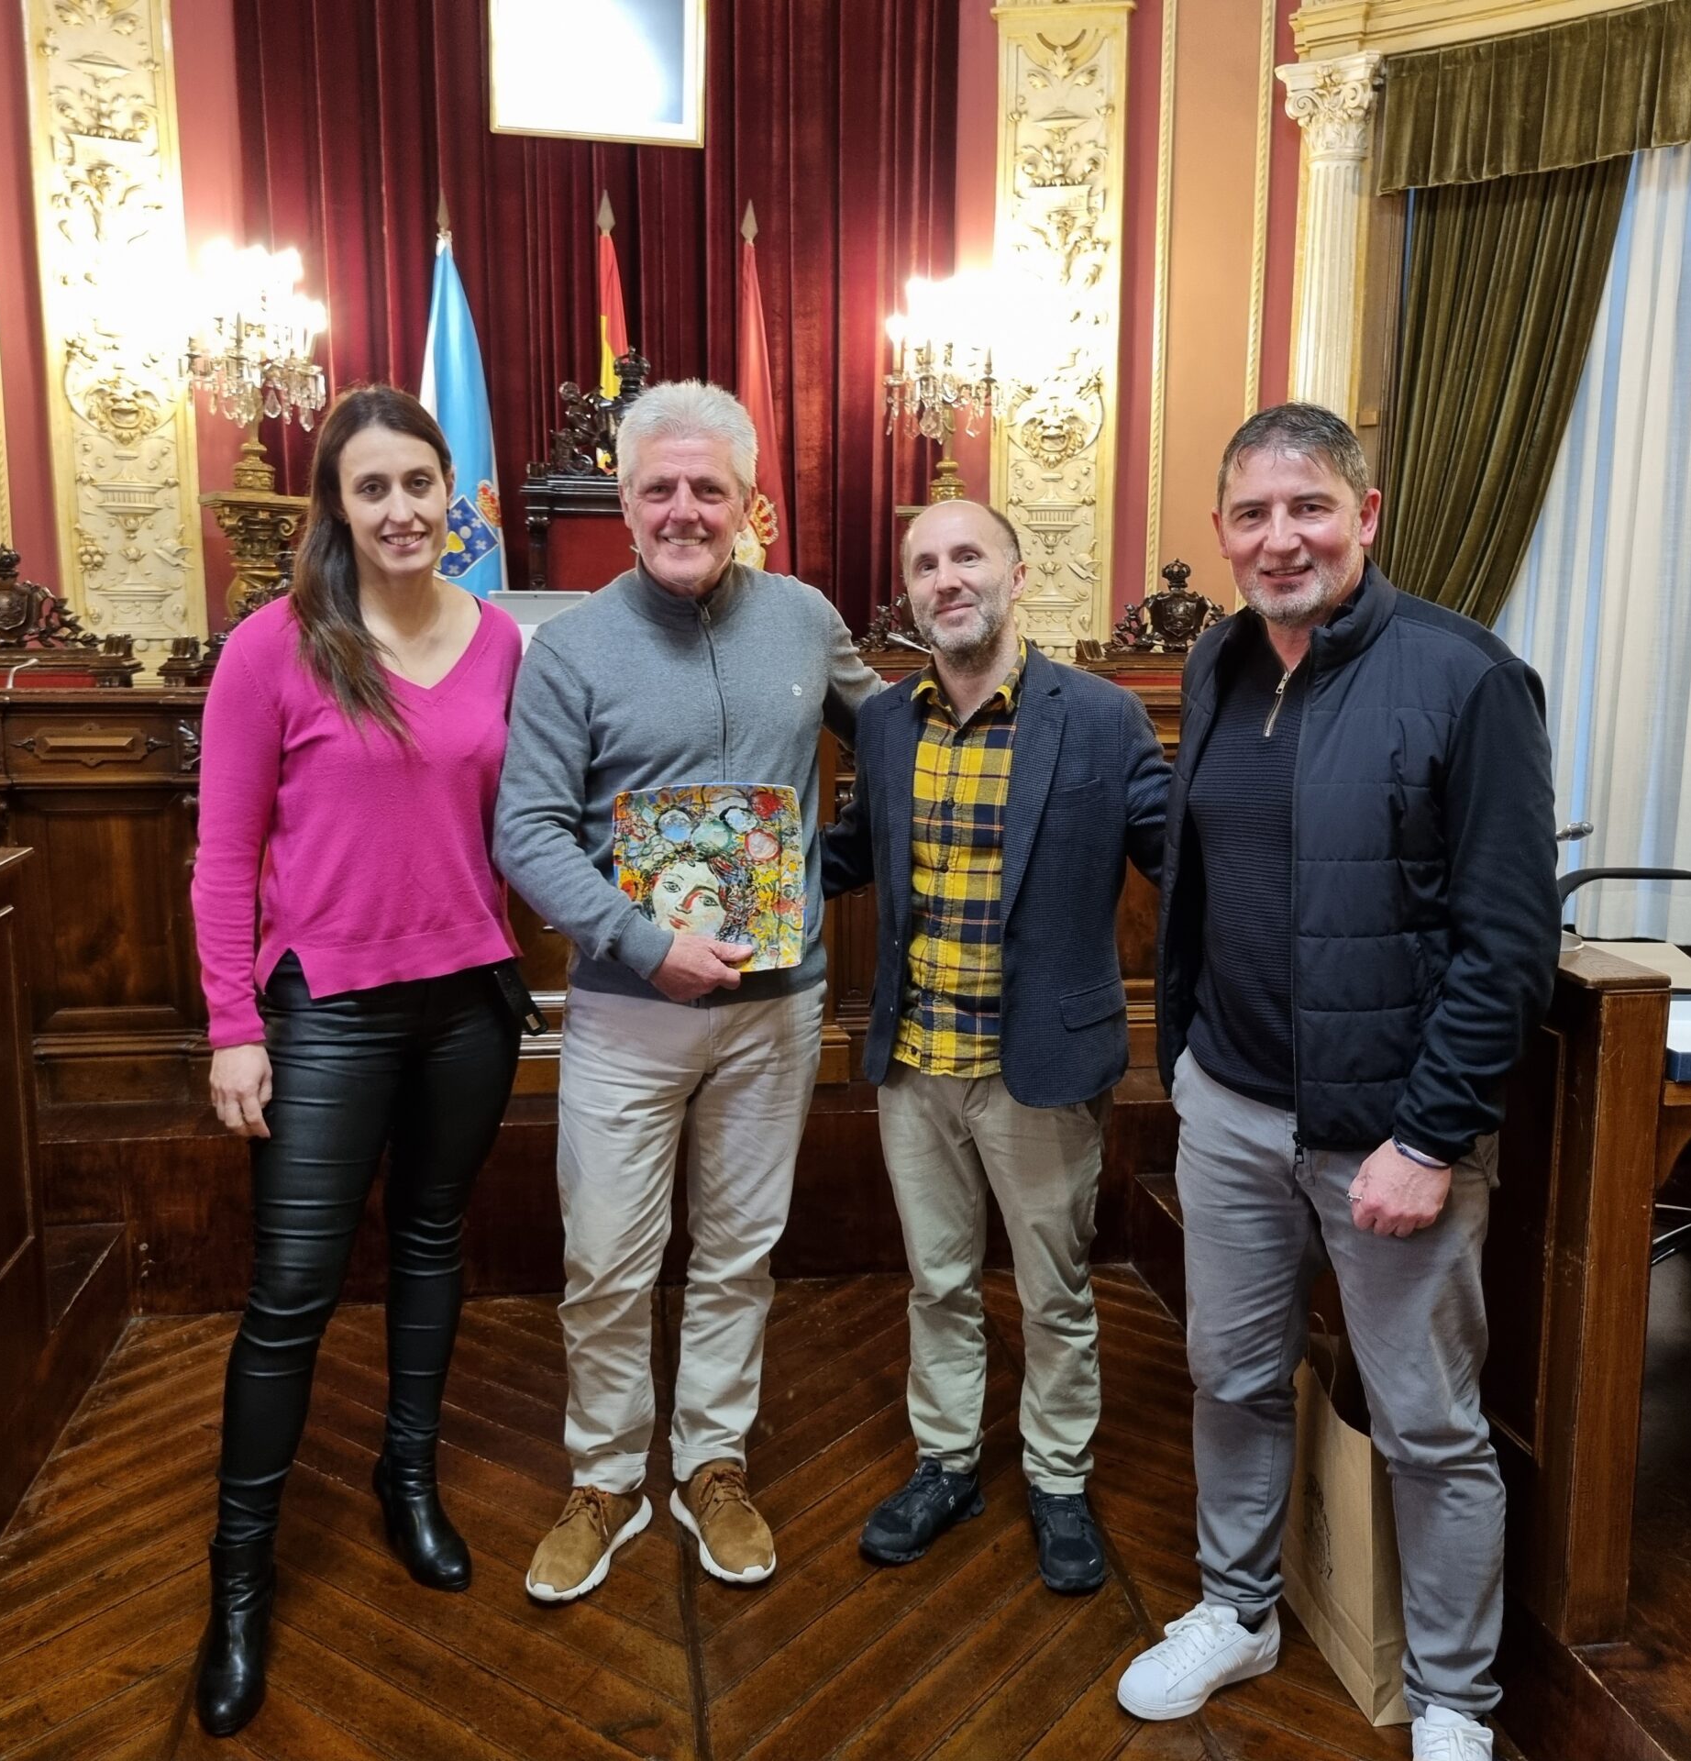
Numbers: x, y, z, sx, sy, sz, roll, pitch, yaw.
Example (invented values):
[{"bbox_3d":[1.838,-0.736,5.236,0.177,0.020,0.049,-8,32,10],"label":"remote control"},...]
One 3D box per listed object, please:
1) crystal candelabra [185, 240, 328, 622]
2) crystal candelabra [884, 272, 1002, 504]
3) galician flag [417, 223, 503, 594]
[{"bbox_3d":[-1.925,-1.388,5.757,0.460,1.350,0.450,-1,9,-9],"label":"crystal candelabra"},{"bbox_3d":[0.349,-1.674,6.063,0.450,0.800,0.450,-1,9,-9],"label":"crystal candelabra"},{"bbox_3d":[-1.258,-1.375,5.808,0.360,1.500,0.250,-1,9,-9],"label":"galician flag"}]

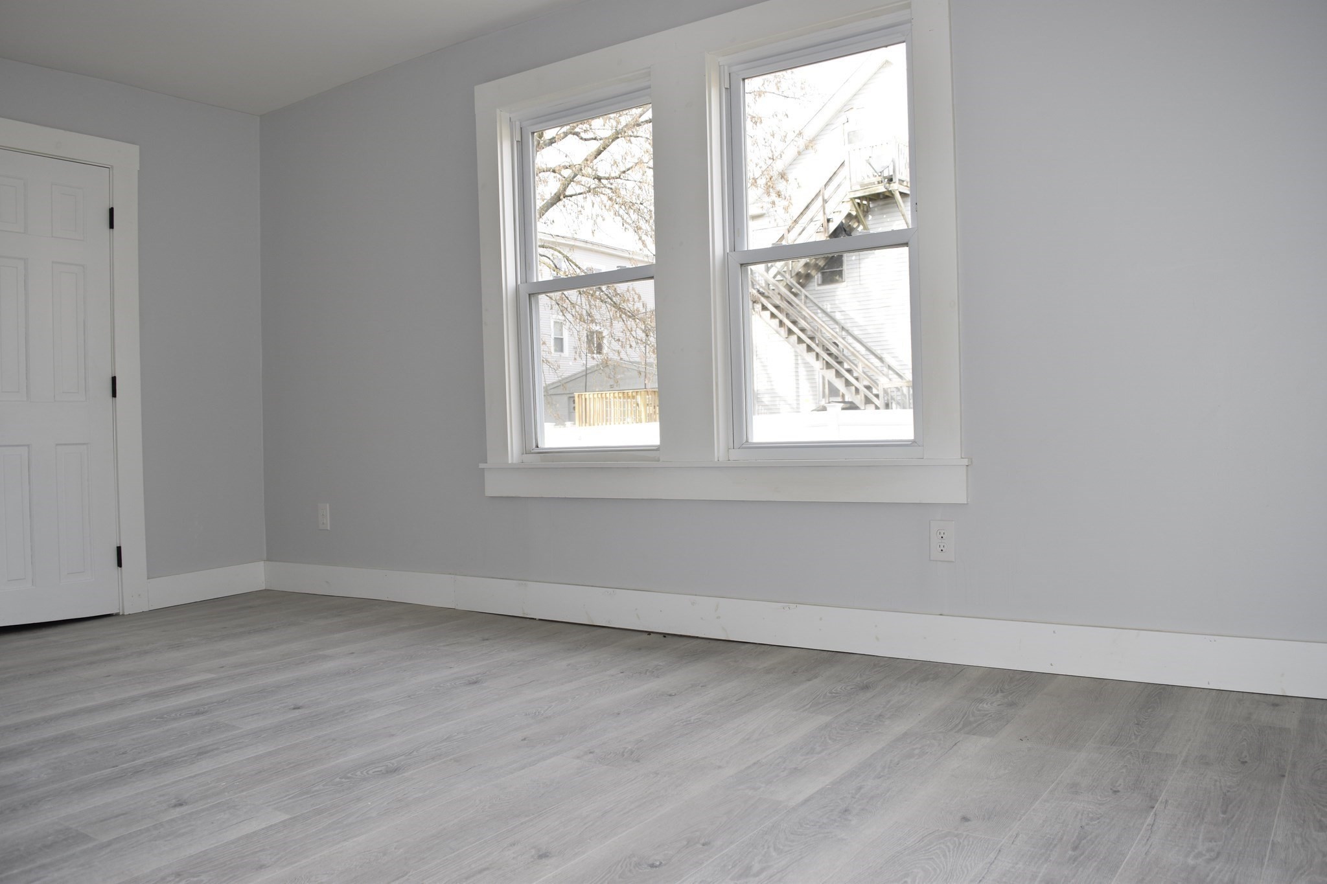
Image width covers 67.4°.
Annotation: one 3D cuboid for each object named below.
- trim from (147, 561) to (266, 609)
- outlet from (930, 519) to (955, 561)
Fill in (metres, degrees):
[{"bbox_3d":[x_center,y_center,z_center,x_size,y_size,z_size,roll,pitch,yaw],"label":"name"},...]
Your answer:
[{"bbox_3d":[-2.119,0.662,4.636,0.019,0.140,0.578,-1,1,34],"label":"trim"},{"bbox_3d":[0.839,0.298,2.995,0.077,0.122,0.008,-1,1,34],"label":"outlet"}]

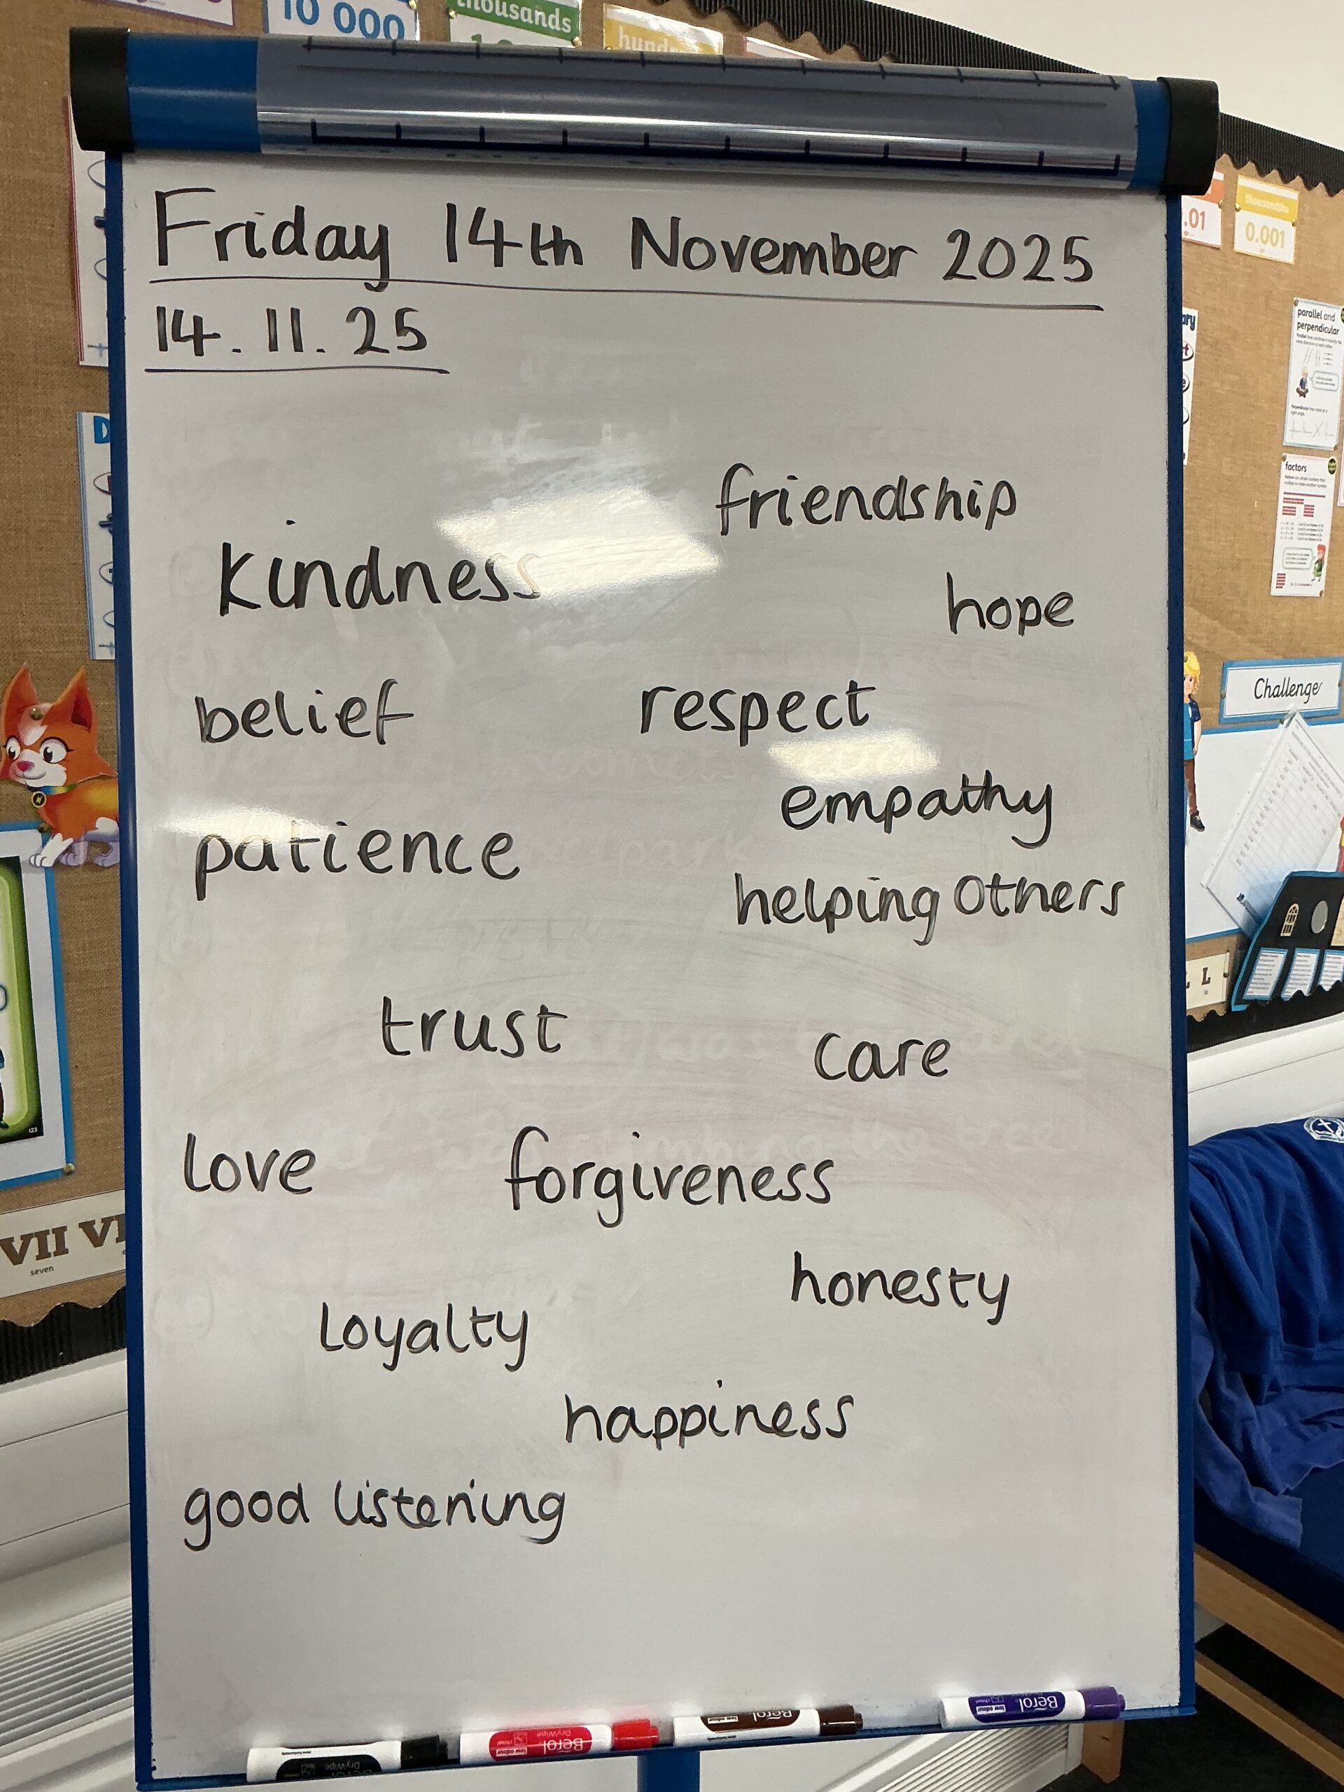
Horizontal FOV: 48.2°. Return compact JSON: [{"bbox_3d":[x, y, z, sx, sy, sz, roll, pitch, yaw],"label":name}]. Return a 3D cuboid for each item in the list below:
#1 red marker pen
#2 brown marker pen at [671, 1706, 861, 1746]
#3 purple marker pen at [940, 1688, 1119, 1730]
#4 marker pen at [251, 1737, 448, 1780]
[{"bbox_3d":[-0.071,0.535,0.949,0.124,0.018,0.018,-1,5,-6],"label":"red marker pen"},{"bbox_3d":[0.062,0.532,0.963,0.124,0.018,0.018,-1,5,-6],"label":"brown marker pen"},{"bbox_3d":[0.236,0.531,0.981,0.124,0.018,0.018,-1,5,-6],"label":"purple marker pen"},{"bbox_3d":[-0.202,0.538,0.935,0.124,0.018,0.018,-1,5,-6],"label":"marker pen"}]

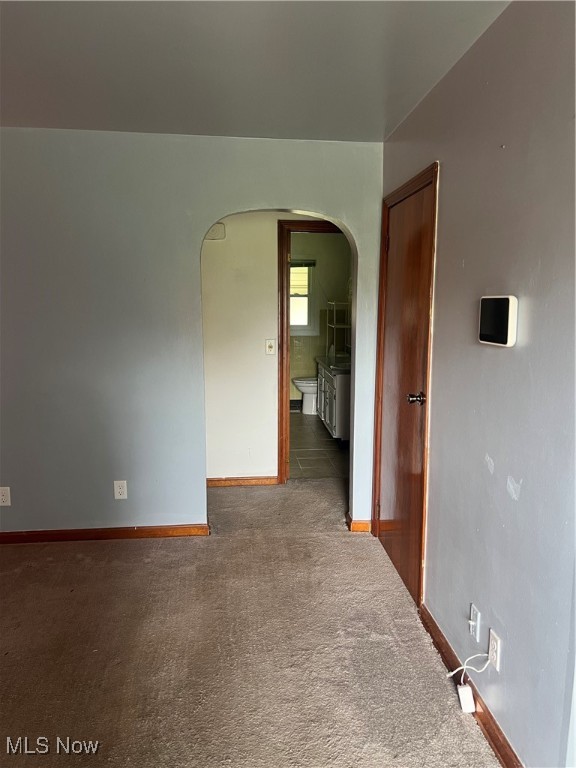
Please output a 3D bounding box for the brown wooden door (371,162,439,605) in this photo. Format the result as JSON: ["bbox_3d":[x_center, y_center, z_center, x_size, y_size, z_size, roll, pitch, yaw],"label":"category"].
[{"bbox_3d":[0.617,-0.003,3.105,0.050,2.083,0.965,-1,8,-5],"label":"brown wooden door"}]

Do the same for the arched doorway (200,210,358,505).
[{"bbox_3d":[-0.053,-0.049,3.645,0.946,2.017,0.185,-1,8,-5],"label":"arched doorway"}]

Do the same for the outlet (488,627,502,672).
[{"bbox_3d":[0.707,0.911,1.978,0.012,0.117,0.075,-1,8,-5],"label":"outlet"}]

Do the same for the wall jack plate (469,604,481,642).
[{"bbox_3d":[0.695,0.885,2.135,0.010,0.115,0.073,0,8,-5],"label":"wall jack plate"}]

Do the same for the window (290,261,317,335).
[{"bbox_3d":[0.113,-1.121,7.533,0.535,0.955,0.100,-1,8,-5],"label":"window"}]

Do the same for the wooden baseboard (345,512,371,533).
[{"bbox_3d":[0.459,0.913,3.815,0.135,0.068,0.205,-1,8,-5],"label":"wooden baseboard"}]

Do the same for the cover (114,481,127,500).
[{"bbox_3d":[-1.032,0.659,3.563,0.074,0.117,0.012,-1,8,-5],"label":"cover"}]

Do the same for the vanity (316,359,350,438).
[{"bbox_3d":[0.637,0.143,6.551,0.495,0.820,1.420,-1,8,-5],"label":"vanity"}]

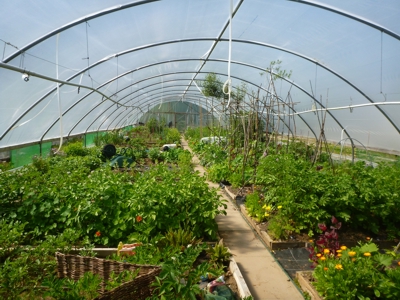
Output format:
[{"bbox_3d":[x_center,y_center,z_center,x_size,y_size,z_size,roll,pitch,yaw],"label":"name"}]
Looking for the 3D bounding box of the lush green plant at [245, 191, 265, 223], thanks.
[{"bbox_3d":[0.826,0.871,4.900,0.280,0.380,0.280,-1,5,-6],"label":"lush green plant"}]

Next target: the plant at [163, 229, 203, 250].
[{"bbox_3d":[-0.218,1.088,3.920,0.430,0.260,0.340,-1,5,-6],"label":"plant"}]

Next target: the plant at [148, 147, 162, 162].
[{"bbox_3d":[-1.596,0.167,11.600,0.490,0.520,0.470,-1,5,-6],"label":"plant"}]

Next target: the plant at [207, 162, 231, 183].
[{"bbox_3d":[0.461,0.553,7.950,0.550,0.450,0.500,-1,5,-6],"label":"plant"}]

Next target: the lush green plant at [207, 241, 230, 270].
[{"bbox_3d":[0.201,1.129,3.470,0.250,0.240,0.250,-1,5,-6],"label":"lush green plant"}]

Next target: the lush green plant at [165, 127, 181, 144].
[{"bbox_3d":[-1.628,-0.868,19.500,0.920,1.000,0.850,-1,5,-6],"label":"lush green plant"}]

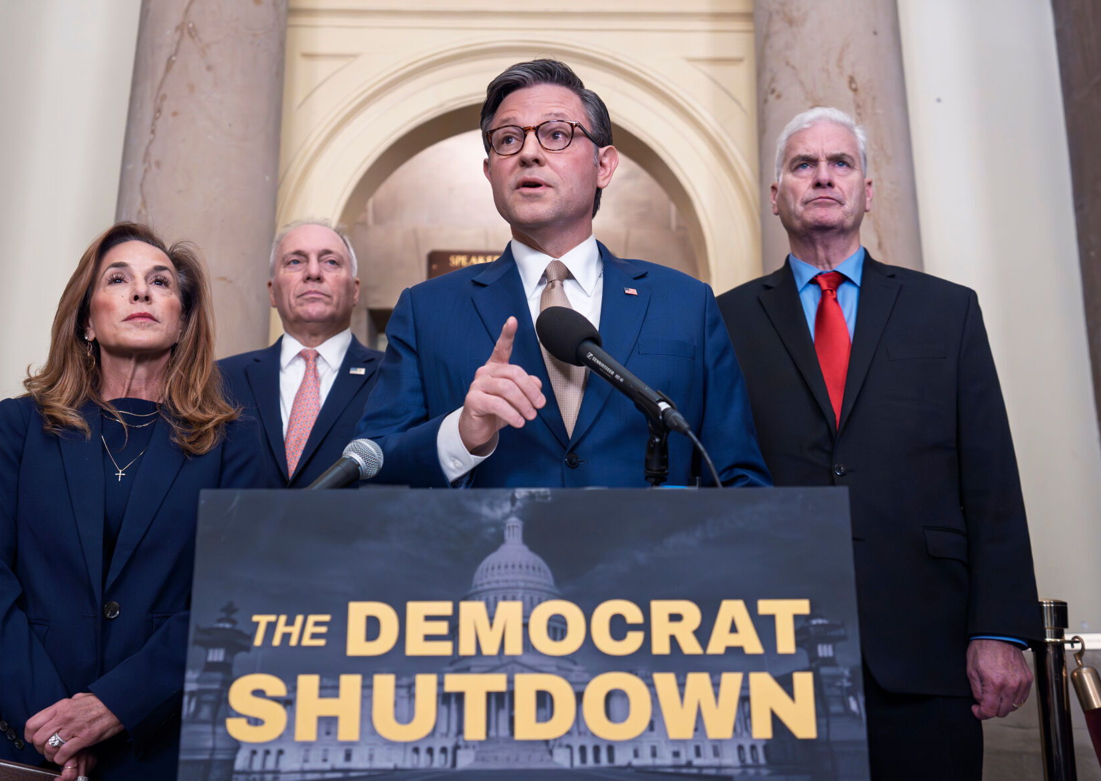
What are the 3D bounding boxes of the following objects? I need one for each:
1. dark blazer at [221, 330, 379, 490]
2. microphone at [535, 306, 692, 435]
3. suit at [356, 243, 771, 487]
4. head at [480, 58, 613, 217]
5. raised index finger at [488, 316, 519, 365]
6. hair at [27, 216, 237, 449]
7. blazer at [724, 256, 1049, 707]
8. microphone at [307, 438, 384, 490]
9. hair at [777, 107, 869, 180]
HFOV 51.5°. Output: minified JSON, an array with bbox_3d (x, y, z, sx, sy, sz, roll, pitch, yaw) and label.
[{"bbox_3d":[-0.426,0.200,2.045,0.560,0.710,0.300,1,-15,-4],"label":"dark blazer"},{"bbox_3d":[0.075,-0.021,1.300,0.240,0.067,0.064,35,5,31],"label":"microphone"},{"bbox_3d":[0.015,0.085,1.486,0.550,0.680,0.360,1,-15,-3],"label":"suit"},{"bbox_3d":[-0.002,-0.344,1.590,0.175,0.245,0.215,-4,-5,15],"label":"head"},{"bbox_3d":[-0.056,-0.060,1.380,0.021,0.078,0.023,24,28,6],"label":"raised index finger"},{"bbox_3d":[-0.615,-0.085,1.741,0.305,0.390,0.260,6,-16,-21],"label":"hair"},{"bbox_3d":[0.469,0.116,1.913,0.600,0.760,0.320,-3,-15,14],"label":"blazer"},{"bbox_3d":[-0.264,0.115,1.361,0.165,0.051,0.051,-40,8,-31],"label":"microphone"},{"bbox_3d":[0.489,-0.435,2.060,0.170,0.175,0.200,-3,-15,13],"label":"hair"}]

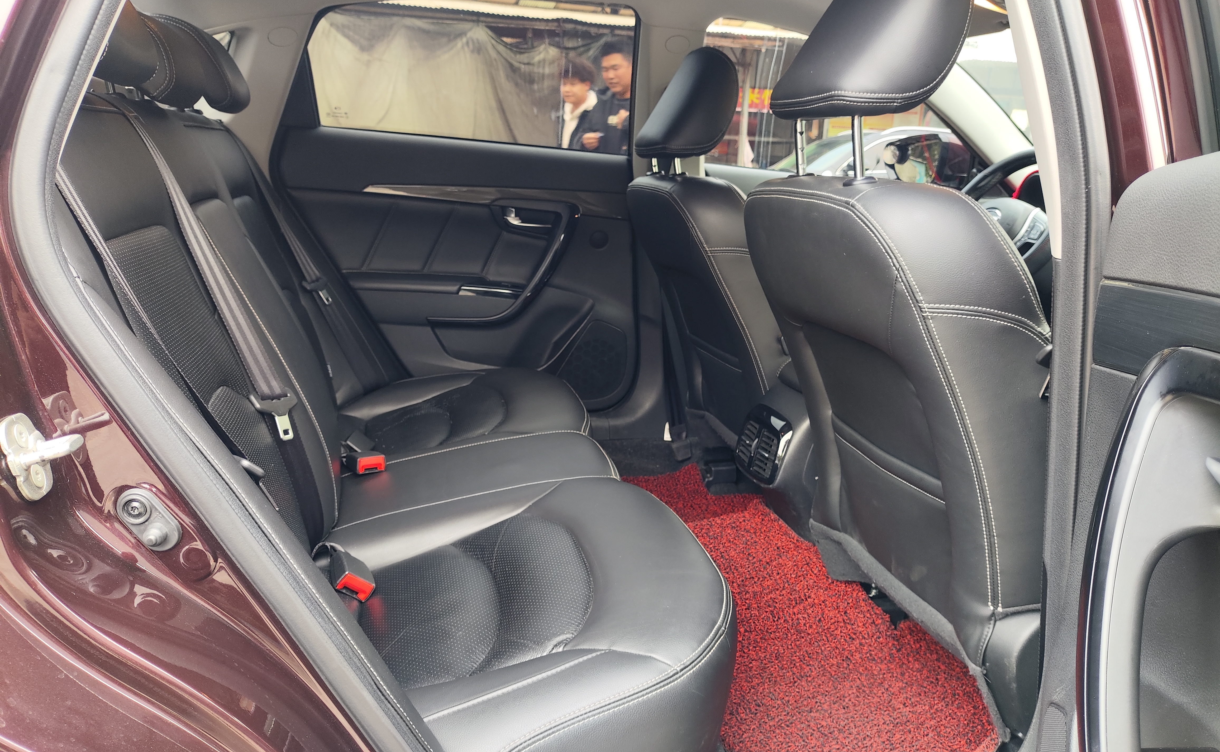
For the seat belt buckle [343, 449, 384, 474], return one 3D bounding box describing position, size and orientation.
[{"bbox_3d":[-0.431,0.151,1.490,0.044,0.027,0.062,-3,7,-38],"label":"seat belt buckle"}]

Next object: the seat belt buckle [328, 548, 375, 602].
[{"bbox_3d":[-0.348,0.265,1.140,0.044,0.027,0.062,42,2,-40],"label":"seat belt buckle"}]

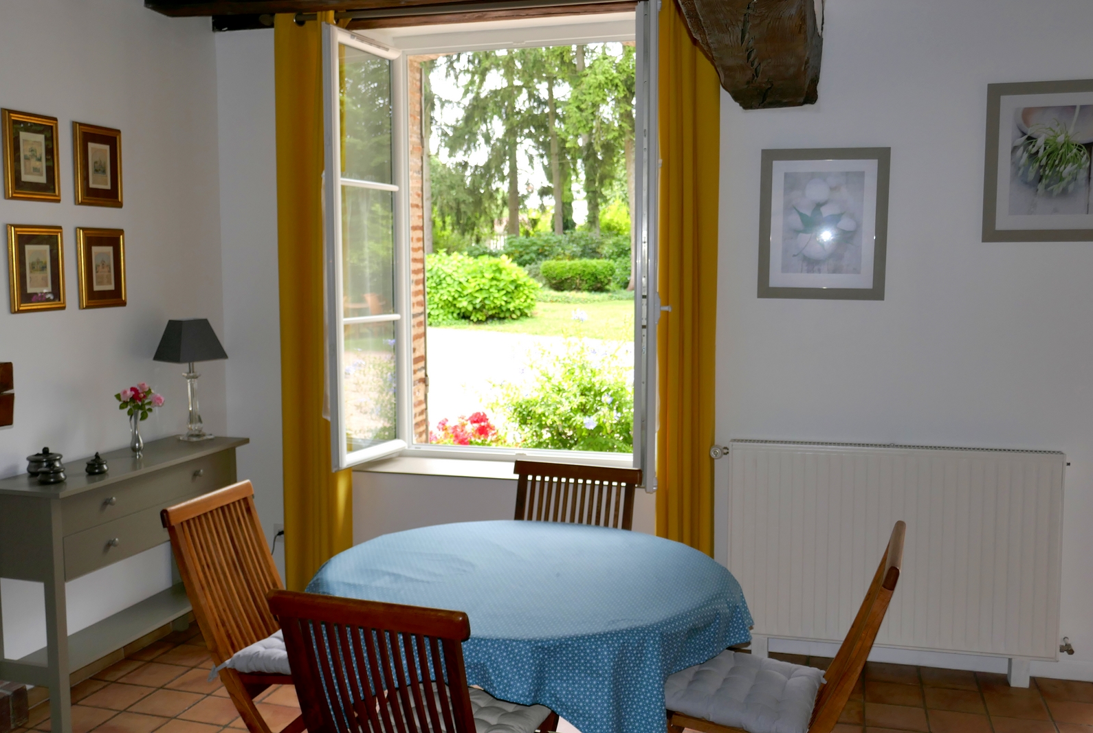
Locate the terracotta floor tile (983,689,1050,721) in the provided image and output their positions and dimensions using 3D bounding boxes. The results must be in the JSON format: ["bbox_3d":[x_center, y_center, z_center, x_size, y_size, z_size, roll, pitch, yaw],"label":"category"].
[{"bbox_3d":[1.680,1.222,3.597,0.203,0.012,0.199,1,5,16],"label":"terracotta floor tile"}]

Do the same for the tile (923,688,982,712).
[{"bbox_3d":[1.479,1.217,3.656,0.201,0.012,0.199,1,5,16],"label":"tile"}]

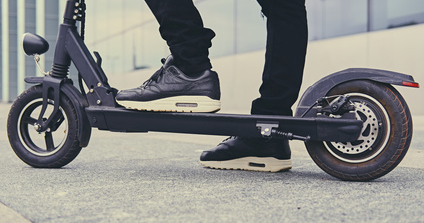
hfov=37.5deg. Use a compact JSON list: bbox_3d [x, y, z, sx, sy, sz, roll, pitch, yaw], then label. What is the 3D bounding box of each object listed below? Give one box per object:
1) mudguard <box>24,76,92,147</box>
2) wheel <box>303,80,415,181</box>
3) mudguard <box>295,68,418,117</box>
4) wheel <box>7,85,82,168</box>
[{"bbox_3d":[-0.453,0.001,1.805,0.210,0.203,0.070,0,1,18],"label":"mudguard"},{"bbox_3d":[0.350,0.039,1.490,0.256,0.253,0.065,0,1,21],"label":"wheel"},{"bbox_3d":[0.340,-0.040,1.492,0.295,0.130,0.080,0,1,21],"label":"mudguard"},{"bbox_3d":[-0.482,0.044,1.815,0.250,0.247,0.060,0,1,18],"label":"wheel"}]

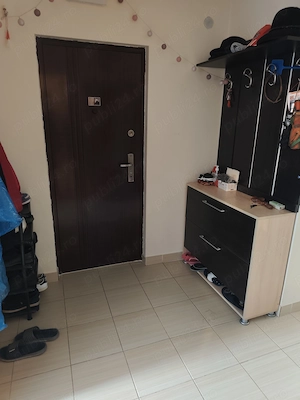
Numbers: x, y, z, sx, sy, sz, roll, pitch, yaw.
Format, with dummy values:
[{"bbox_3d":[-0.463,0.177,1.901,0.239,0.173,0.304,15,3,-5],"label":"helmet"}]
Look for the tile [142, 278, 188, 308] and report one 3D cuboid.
[{"bbox_3d":[0.131,0.819,2.367,0.331,0.010,0.331,-5,18,-19],"label":"tile"}]

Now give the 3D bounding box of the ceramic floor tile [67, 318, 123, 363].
[{"bbox_3d":[-0.388,0.966,1.847,0.331,0.010,0.331,-5,18,-19],"label":"ceramic floor tile"}]

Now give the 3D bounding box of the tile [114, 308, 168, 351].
[{"bbox_3d":[-0.074,0.936,1.955,0.333,0.010,0.333,-5,18,-19],"label":"tile"}]

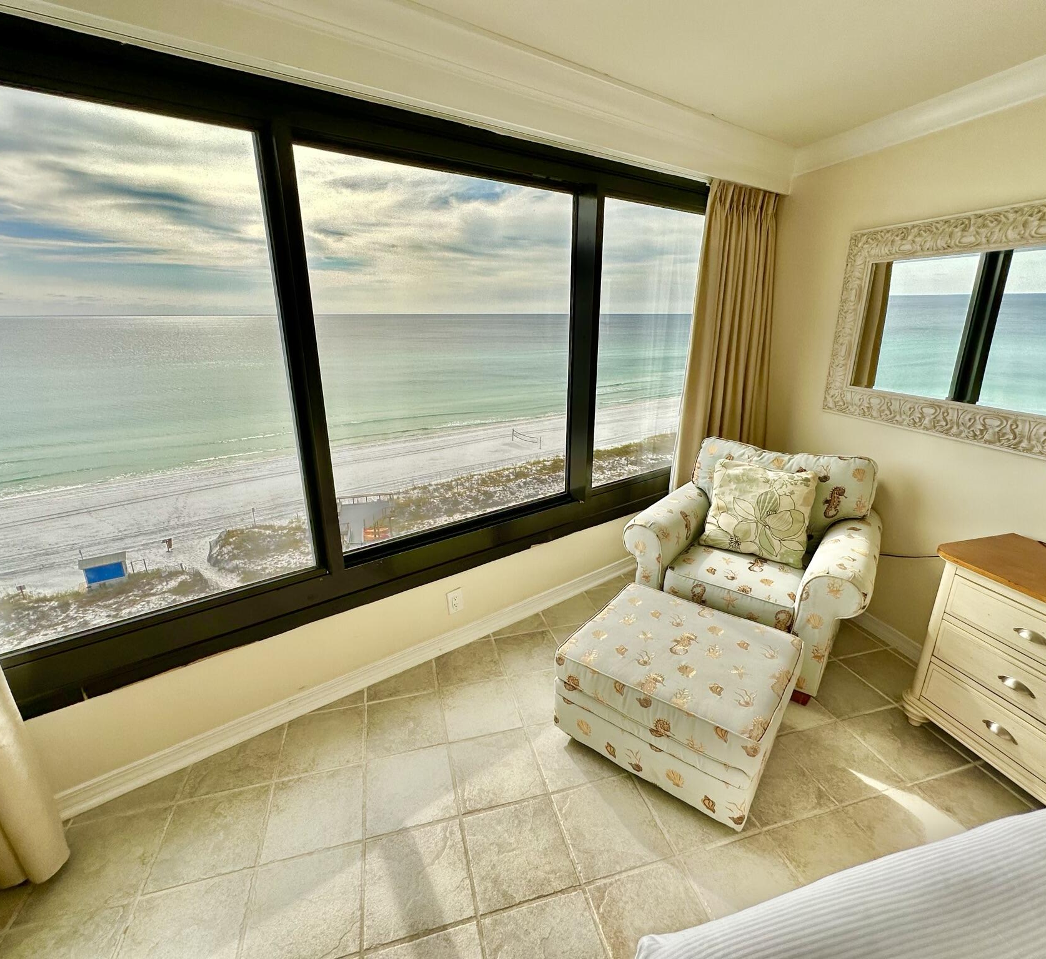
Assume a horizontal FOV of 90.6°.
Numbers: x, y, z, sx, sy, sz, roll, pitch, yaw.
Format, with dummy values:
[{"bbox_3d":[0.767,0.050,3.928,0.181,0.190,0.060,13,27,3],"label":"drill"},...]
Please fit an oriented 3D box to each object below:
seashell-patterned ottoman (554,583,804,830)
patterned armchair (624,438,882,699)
[{"bbox_3d":[0.593,0.809,1.997,0.715,0.402,0.635,13,22,35],"label":"seashell-patterned ottoman"},{"bbox_3d":[1.169,0.339,2.609,1.030,0.921,0.862,14,23,37],"label":"patterned armchair"}]

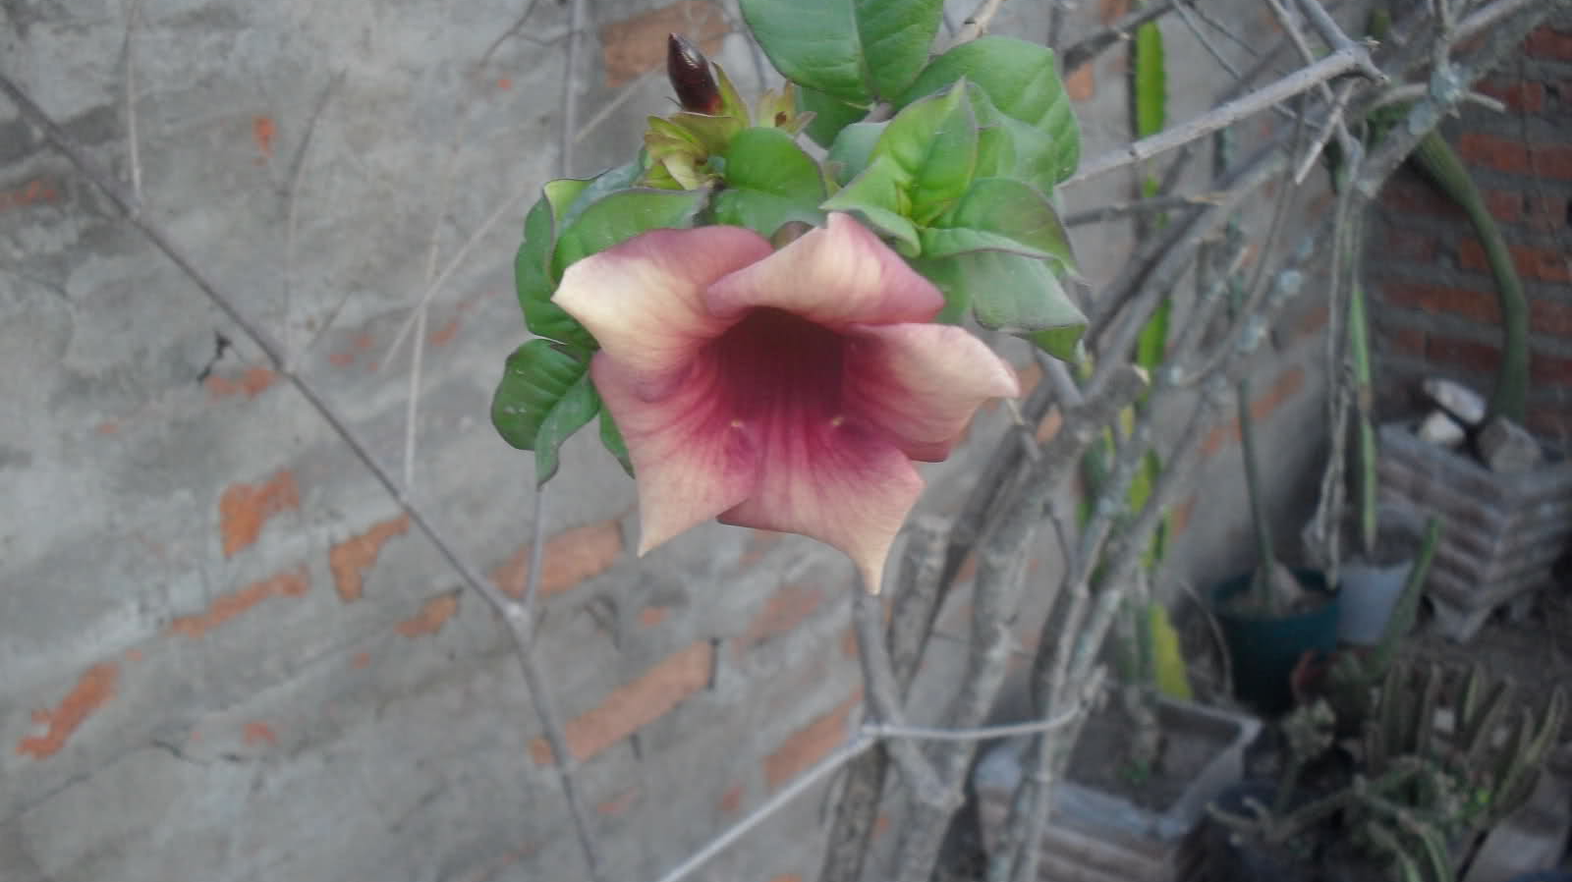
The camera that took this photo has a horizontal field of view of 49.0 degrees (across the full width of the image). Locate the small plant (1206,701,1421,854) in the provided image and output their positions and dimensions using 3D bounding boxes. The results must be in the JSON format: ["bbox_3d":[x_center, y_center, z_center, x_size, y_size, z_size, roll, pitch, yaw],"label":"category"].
[{"bbox_3d":[0.466,0.296,1.530,0.180,0.095,0.130,2,23,17],"label":"small plant"}]

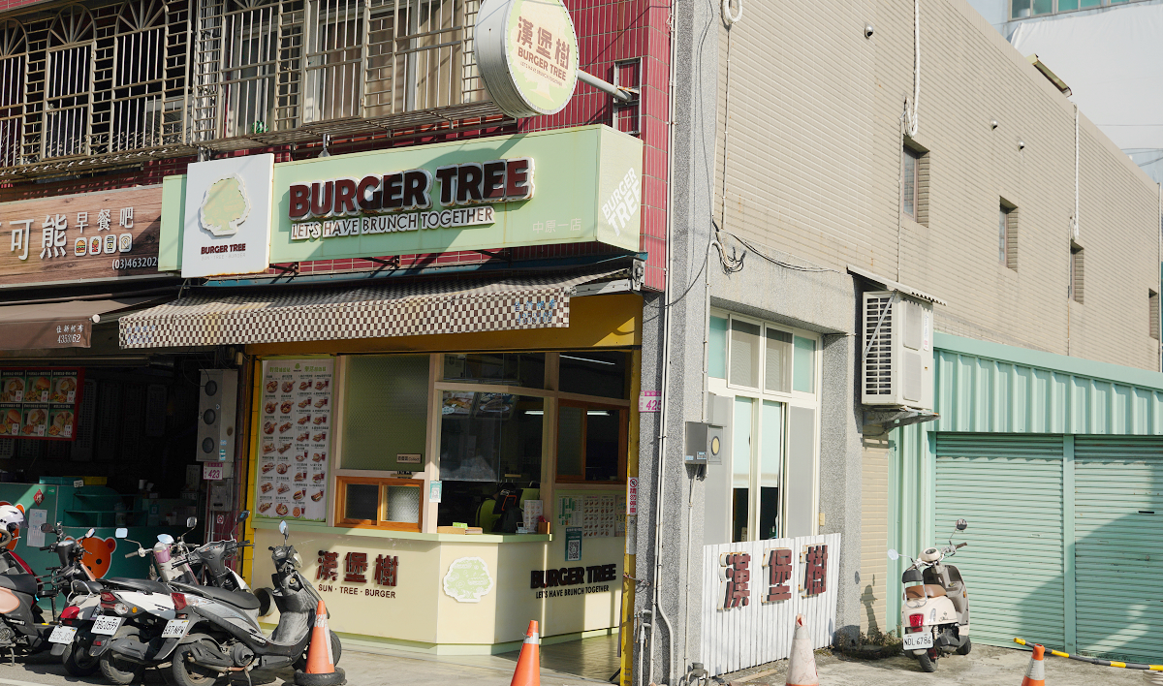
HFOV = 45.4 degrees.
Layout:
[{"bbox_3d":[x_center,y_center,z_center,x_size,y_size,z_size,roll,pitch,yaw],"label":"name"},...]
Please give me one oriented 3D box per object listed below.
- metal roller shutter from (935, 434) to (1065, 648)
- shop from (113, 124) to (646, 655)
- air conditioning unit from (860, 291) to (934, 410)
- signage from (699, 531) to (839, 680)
[{"bbox_3d":[4.327,2.045,14.433,1.340,2.180,0.100,-1,-6,32],"label":"metal roller shutter"},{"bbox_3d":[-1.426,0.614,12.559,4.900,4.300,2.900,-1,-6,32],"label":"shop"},{"bbox_3d":[3.329,0.087,14.689,0.365,1.160,1.000,-1,-6,32],"label":"air conditioning unit"},{"bbox_3d":[1.811,2.333,12.632,0.120,1.090,2.900,-1,-6,32],"label":"signage"}]

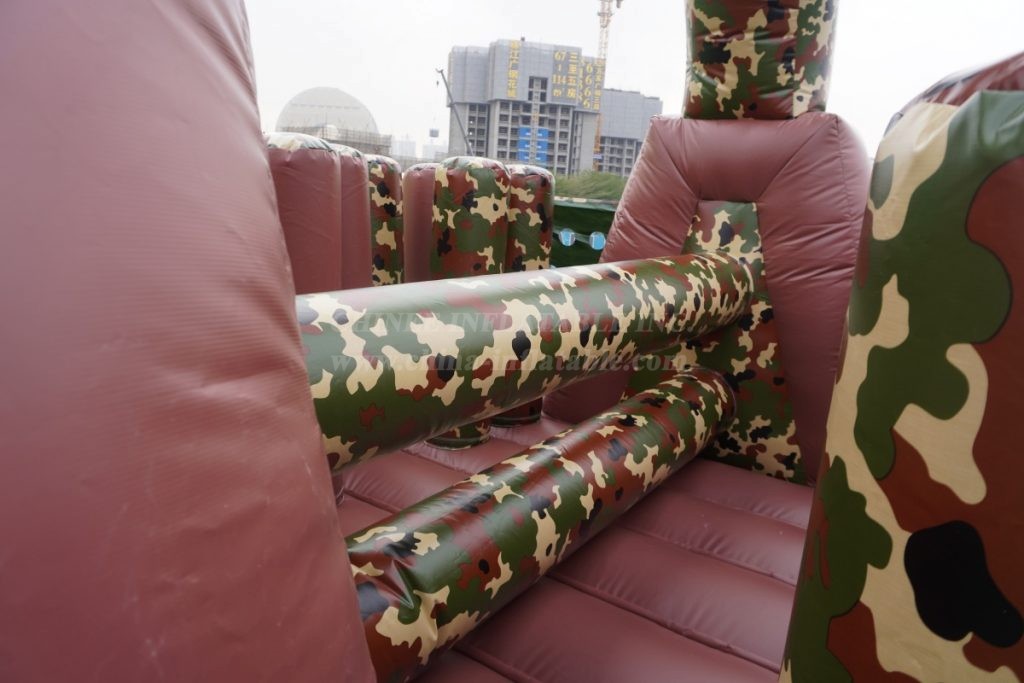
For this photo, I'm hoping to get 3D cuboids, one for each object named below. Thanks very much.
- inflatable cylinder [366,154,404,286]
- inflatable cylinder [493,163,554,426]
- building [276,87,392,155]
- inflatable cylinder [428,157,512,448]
[{"bbox_3d":[-0.952,-0.377,4.580,0.400,1.680,0.400,3,12,0],"label":"inflatable cylinder"},{"bbox_3d":[0.028,-0.315,4.530,0.440,1.700,0.440,4,12,0],"label":"inflatable cylinder"},{"bbox_3d":[-55.167,-62.746,212.181,31.000,31.000,29.000,-3,14,-25],"label":"building"},{"bbox_3d":[-0.278,-0.238,4.081,0.440,1.700,0.440,4,12,0],"label":"inflatable cylinder"}]

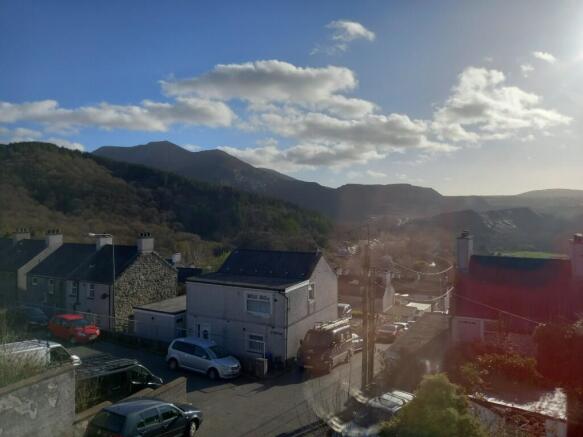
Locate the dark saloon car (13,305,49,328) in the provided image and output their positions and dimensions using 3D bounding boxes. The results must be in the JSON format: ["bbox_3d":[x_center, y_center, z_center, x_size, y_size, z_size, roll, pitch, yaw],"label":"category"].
[{"bbox_3d":[-19.974,7.450,31.570,4.400,1.450,1.750,0,1,32],"label":"dark saloon car"}]

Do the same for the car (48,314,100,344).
[{"bbox_3d":[-14.774,7.431,28.719,3.900,1.500,1.680,0,1,31],"label":"car"}]

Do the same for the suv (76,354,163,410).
[{"bbox_3d":[-7.824,7.321,17.994,1.900,1.950,4.800,1,-1,38],"label":"suv"}]

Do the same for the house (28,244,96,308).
[{"bbox_3d":[-18.282,5.184,36.985,5.400,6.200,6.100,0,1,30],"label":"house"}]

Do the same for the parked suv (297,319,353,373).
[{"bbox_3d":[2.108,7.399,24.987,1.930,2.150,4.800,0,-3,25],"label":"parked suv"}]

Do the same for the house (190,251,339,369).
[{"bbox_3d":[-1.777,5.260,28.422,7.600,6.100,7.100,0,1,30],"label":"house"}]

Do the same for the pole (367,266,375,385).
[{"bbox_3d":[3.964,5.374,21.187,0.280,6.000,0.280,1,1,30],"label":"pole"}]

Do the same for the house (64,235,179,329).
[{"bbox_3d":[-13.553,4.862,34.150,5.800,7.100,6.100,0,1,30],"label":"house"}]

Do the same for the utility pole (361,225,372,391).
[{"bbox_3d":[3.615,4.349,20.371,0.300,8.000,0.300,1,1,30],"label":"utility pole"}]

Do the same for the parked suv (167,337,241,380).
[{"bbox_3d":[-4.828,7.495,23.117,4.420,1.660,1.800,1,1,29],"label":"parked suv"}]

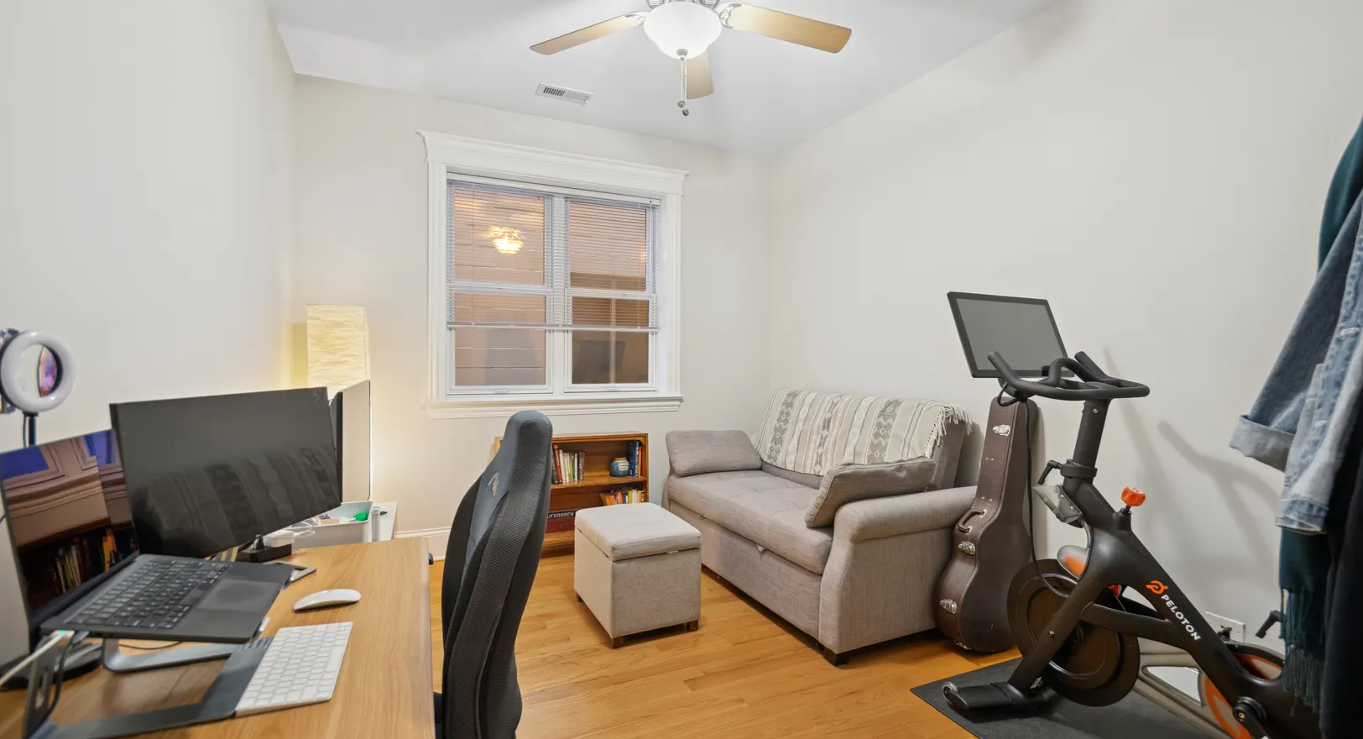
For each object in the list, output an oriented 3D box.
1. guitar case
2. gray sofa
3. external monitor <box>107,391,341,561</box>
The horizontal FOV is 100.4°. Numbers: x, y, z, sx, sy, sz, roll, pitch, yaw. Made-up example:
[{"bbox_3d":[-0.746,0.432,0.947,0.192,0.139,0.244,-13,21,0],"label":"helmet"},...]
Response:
[{"bbox_3d":[1.367,0.663,2.474,0.421,1.075,0.136,13,-3,-22],"label":"guitar case"},{"bbox_3d":[0.665,0.671,3.245,0.949,0.989,1.737,0,2,-26],"label":"gray sofa"},{"bbox_3d":[-1.090,0.245,1.407,0.060,0.364,0.592,-7,1,4],"label":"external monitor"}]

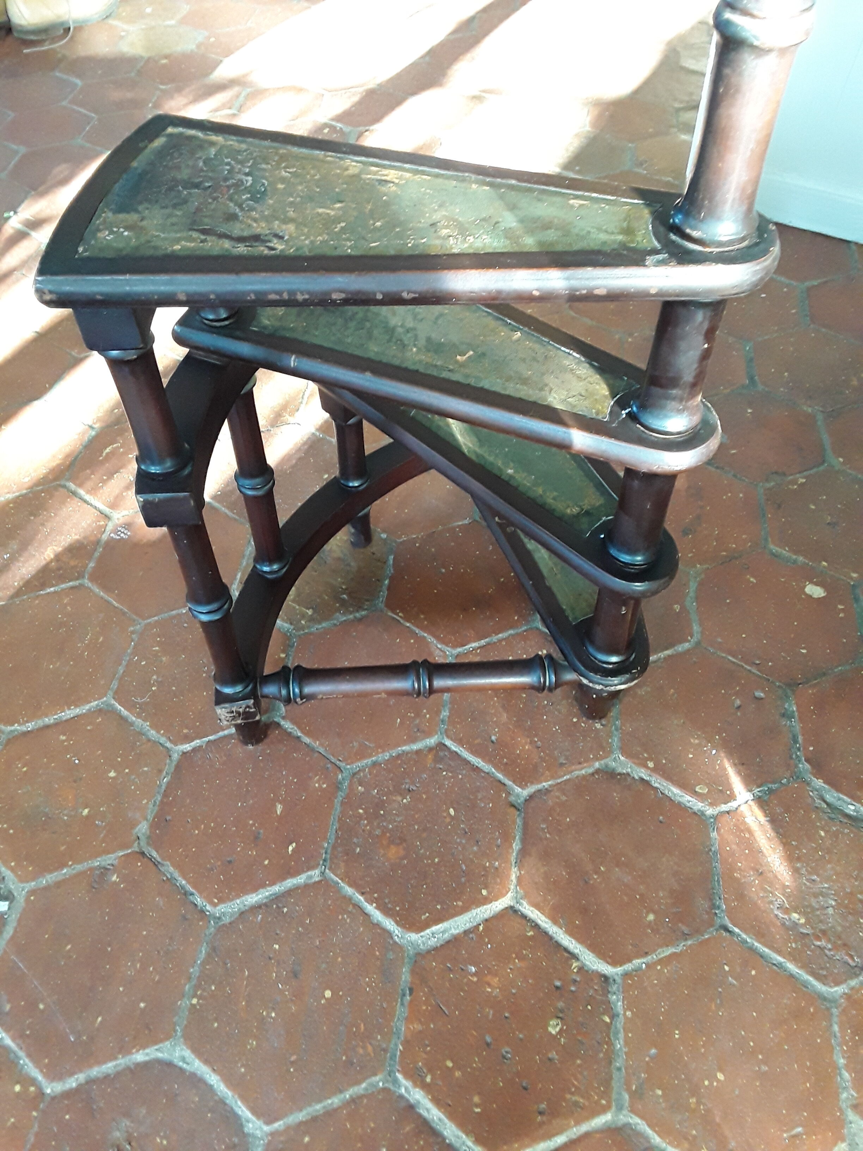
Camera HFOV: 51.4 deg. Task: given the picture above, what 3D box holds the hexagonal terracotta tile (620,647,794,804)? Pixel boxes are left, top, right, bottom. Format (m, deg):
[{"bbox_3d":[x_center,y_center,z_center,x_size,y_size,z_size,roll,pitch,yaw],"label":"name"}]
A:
[{"bbox_3d":[0.280,0.155,0.918,0.168,0.018,0.194,5,50,6],"label":"hexagonal terracotta tile"}]

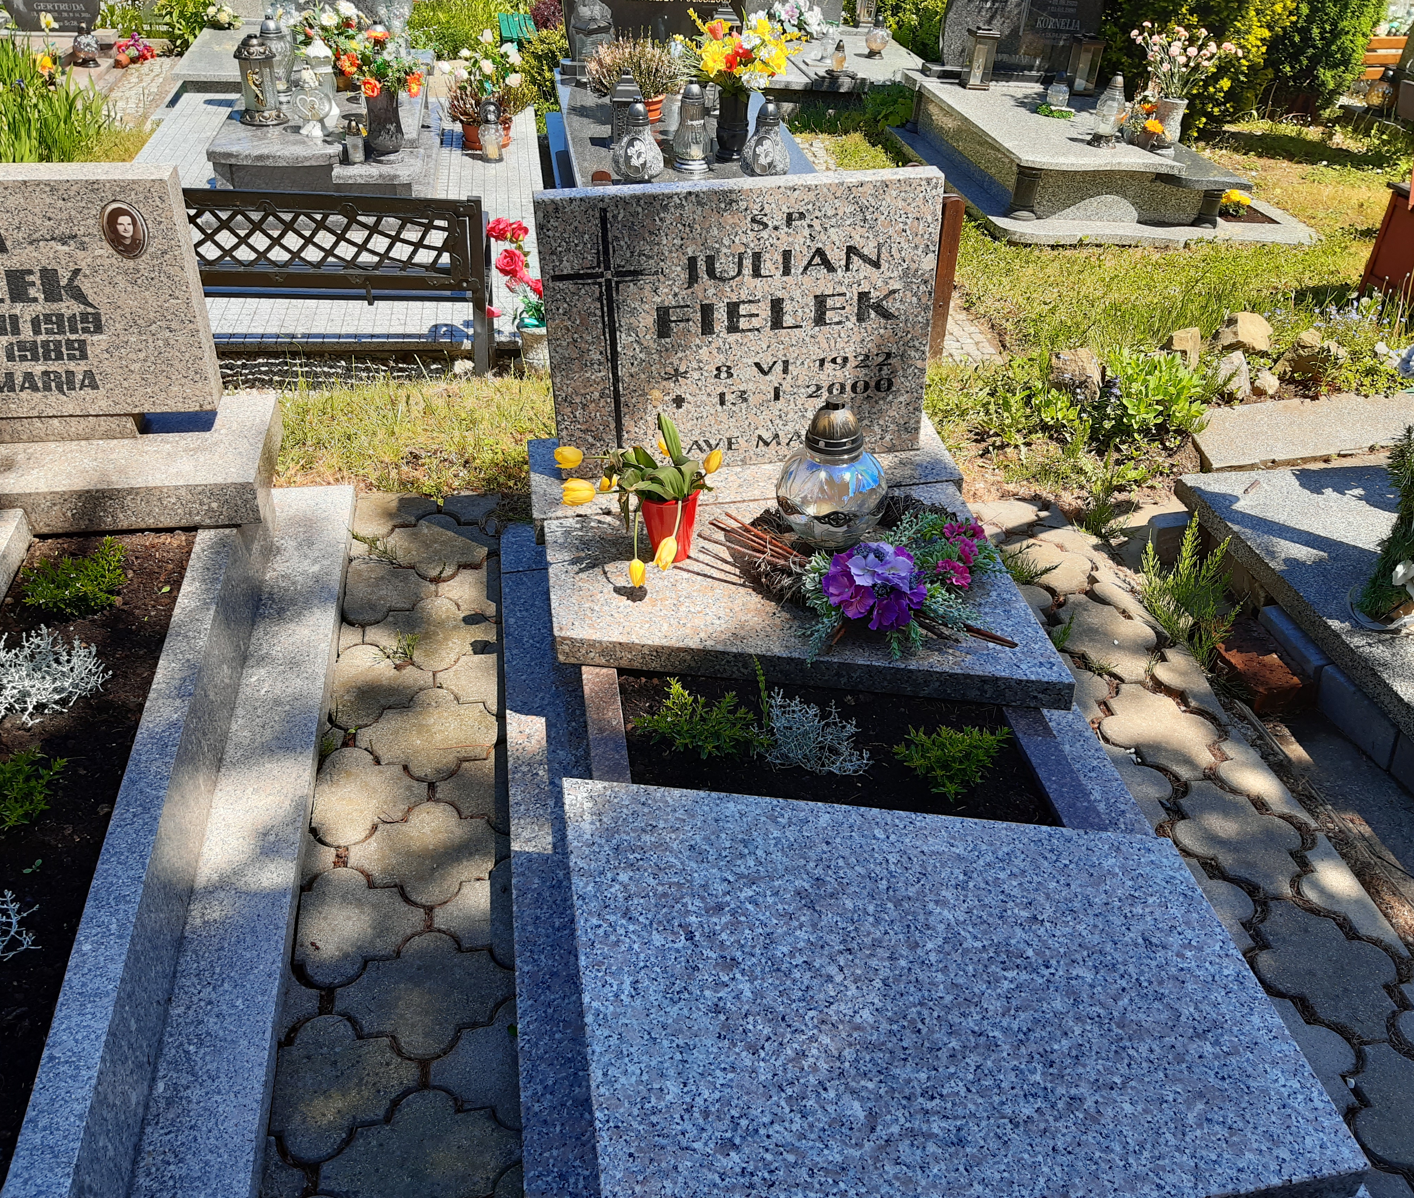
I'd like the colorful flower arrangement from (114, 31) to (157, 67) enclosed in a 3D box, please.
[{"bbox_3d":[-3.063,-2.943,6.423,0.225,0.165,0.190,-6,35,-7],"label":"colorful flower arrangement"}]

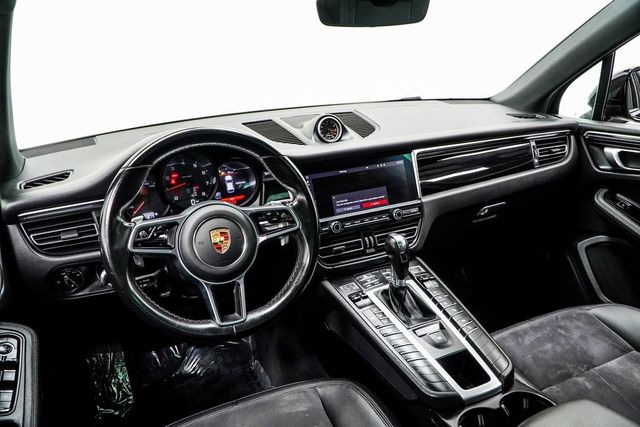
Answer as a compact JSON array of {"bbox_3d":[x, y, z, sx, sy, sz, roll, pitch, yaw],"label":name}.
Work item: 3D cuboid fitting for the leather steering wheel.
[{"bbox_3d":[-0.181,0.031,0.844,0.370,0.370,0.090,-8,-11,-20],"label":"leather steering wheel"}]

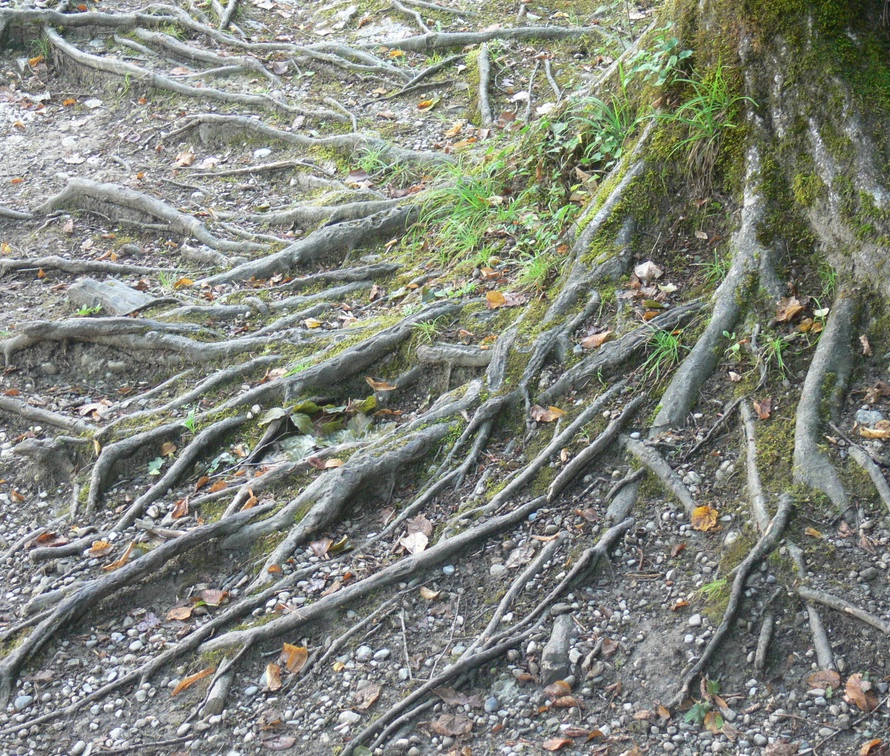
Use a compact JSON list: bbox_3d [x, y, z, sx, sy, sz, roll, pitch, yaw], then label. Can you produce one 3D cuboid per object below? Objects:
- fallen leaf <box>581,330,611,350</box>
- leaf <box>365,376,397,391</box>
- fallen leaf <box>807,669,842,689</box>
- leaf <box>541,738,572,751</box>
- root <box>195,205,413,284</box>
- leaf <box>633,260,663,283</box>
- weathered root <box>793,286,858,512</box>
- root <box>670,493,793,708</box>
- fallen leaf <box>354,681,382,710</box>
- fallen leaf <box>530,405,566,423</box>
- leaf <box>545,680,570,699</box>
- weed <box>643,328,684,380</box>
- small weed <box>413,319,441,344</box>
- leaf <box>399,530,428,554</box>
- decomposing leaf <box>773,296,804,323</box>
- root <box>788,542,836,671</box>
[{"bbox_3d":[0.302,-0.077,4.580,0.058,0.022,0.042,-9,28,-18],"label":"fallen leaf"},{"bbox_3d":[-0.163,0.014,5.900,0.080,0.024,0.045,0,24,0],"label":"leaf"},{"bbox_3d":[0.775,0.612,4.694,0.070,0.015,0.058,-2,36,0],"label":"fallen leaf"},{"bbox_3d":[0.223,0.725,4.550,0.062,0.012,0.038,0,25,0],"label":"leaf"},{"bbox_3d":[-0.387,-0.381,6.500,0.626,0.085,0.100,-17,29,-1],"label":"root"},{"bbox_3d":[0.519,-0.281,5.904,0.070,0.035,0.060,-15,30,0],"label":"leaf"},{"bbox_3d":[0.918,0.054,5.550,0.140,0.140,0.660,4,42,4],"label":"weathered root"},{"bbox_3d":[0.488,0.357,3.845,0.067,0.158,0.521,9,25,20],"label":"root"},{"bbox_3d":[-0.158,0.640,4.687,0.060,0.025,0.075,-1,27,0],"label":"fallen leaf"},{"bbox_3d":[0.194,0.067,4.360,0.066,0.022,0.045,0,27,0],"label":"fallen leaf"},{"bbox_3d":[0.230,0.636,4.700,0.058,0.017,0.042,0,25,0],"label":"leaf"},{"bbox_3d":[0.423,-0.045,4.450,0.077,0.075,0.075,0,23,0],"label":"weed"},{"bbox_3d":[-0.049,-0.122,6.050,0.078,0.048,0.068,0,22,0],"label":"small weed"},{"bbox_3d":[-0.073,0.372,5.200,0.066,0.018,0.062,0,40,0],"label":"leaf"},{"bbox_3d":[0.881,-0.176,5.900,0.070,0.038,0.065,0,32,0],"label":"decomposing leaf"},{"bbox_3d":[0.770,0.473,4.853,0.040,0.040,0.366,-7,40,-1],"label":"root"}]

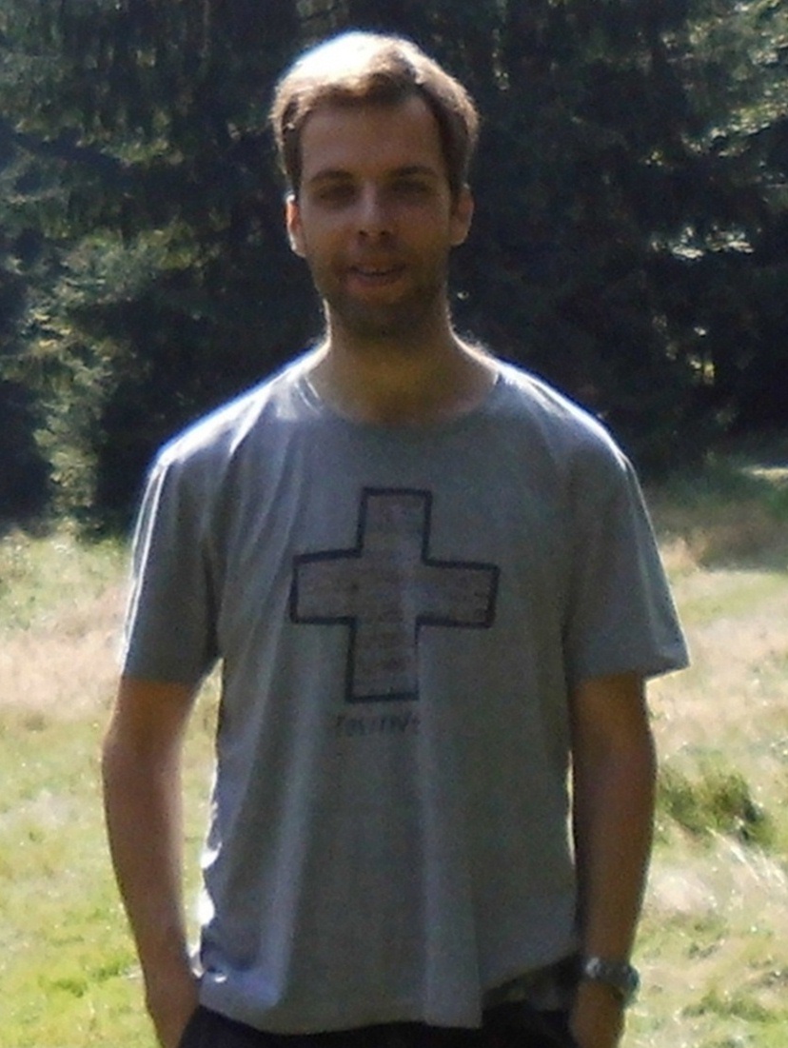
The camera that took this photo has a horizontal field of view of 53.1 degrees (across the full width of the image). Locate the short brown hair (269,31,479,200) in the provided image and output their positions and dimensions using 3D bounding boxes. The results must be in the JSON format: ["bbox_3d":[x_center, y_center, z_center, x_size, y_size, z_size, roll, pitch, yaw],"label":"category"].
[{"bbox_3d":[-0.019,-0.350,0.735,0.188,0.190,0.210,1,10,5],"label":"short brown hair"}]

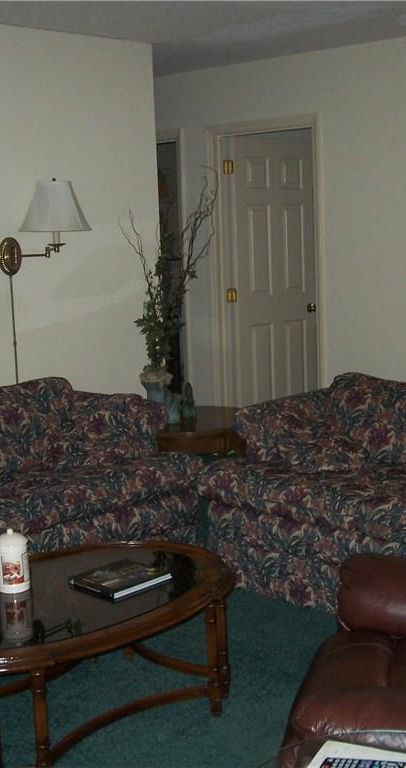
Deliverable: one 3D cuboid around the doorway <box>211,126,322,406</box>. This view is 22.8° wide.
[{"bbox_3d":[0.422,-0.558,6.181,0.840,2.080,0.130,6,12,41],"label":"doorway"}]

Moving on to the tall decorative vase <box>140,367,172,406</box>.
[{"bbox_3d":[-0.237,0.048,5.074,0.165,0.225,0.165,-3,9,-3],"label":"tall decorative vase"}]

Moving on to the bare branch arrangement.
[{"bbox_3d":[-0.166,-0.549,4.997,0.470,1.050,0.400,-3,9,-2],"label":"bare branch arrangement"}]

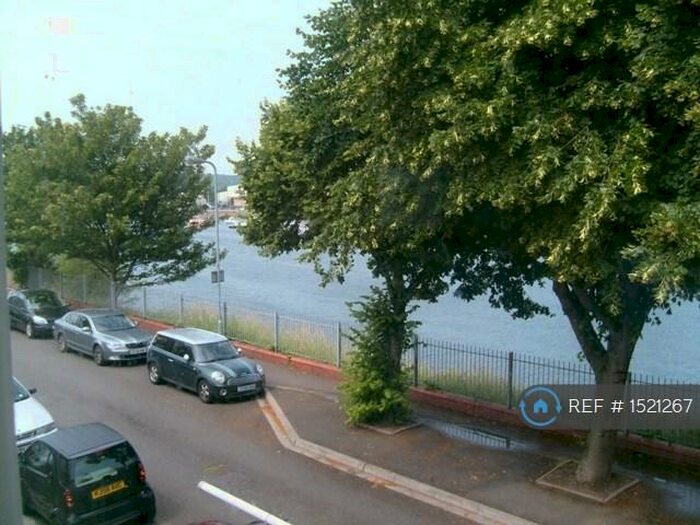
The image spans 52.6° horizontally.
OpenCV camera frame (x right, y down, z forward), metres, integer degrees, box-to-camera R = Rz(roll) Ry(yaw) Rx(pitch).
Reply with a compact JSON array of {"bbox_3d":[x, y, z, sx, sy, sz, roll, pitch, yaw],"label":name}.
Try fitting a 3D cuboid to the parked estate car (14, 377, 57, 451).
[{"bbox_3d":[-7.803,3.211,15.177,4.200,1.420,1.680,6,8,44],"label":"parked estate car"}]

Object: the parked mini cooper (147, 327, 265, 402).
[{"bbox_3d":[-4.030,2.746,19.564,3.820,1.430,1.683,6,8,44],"label":"parked mini cooper"}]

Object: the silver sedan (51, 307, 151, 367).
[{"bbox_3d":[-8.200,2.319,23.615,4.570,1.460,1.770,6,8,44],"label":"silver sedan"}]

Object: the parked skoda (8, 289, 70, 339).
[{"bbox_3d":[-12.243,1.903,27.713,4.400,1.460,1.760,6,8,44],"label":"parked skoda"}]

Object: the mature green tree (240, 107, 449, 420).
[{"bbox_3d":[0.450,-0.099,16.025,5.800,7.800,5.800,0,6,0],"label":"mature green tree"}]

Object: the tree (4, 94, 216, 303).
[{"bbox_3d":[-8.712,-1.628,25.631,7.700,8.900,7.500,0,6,0],"label":"tree"}]

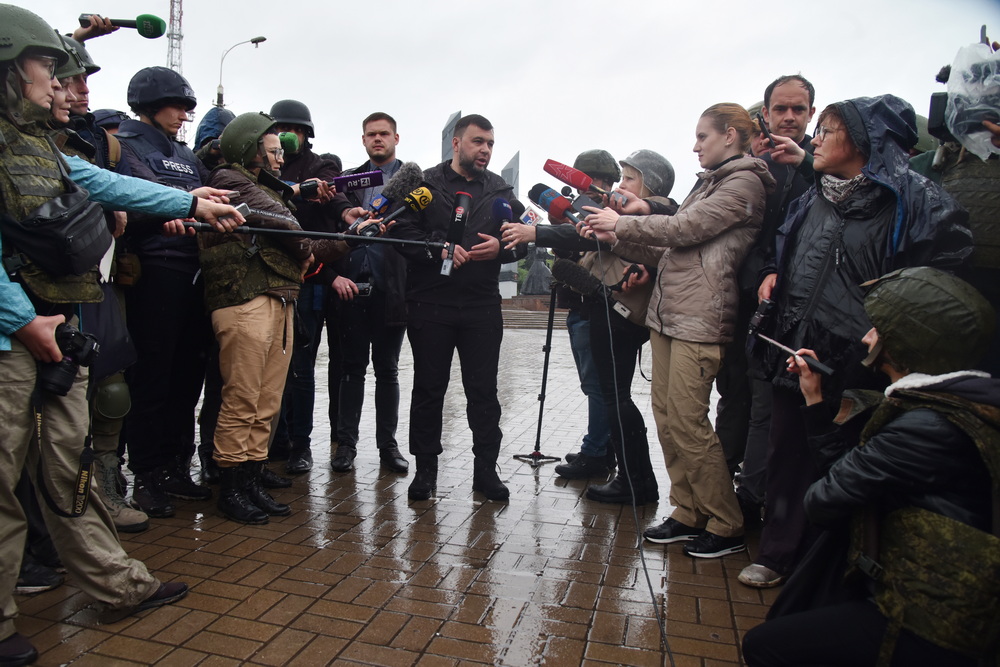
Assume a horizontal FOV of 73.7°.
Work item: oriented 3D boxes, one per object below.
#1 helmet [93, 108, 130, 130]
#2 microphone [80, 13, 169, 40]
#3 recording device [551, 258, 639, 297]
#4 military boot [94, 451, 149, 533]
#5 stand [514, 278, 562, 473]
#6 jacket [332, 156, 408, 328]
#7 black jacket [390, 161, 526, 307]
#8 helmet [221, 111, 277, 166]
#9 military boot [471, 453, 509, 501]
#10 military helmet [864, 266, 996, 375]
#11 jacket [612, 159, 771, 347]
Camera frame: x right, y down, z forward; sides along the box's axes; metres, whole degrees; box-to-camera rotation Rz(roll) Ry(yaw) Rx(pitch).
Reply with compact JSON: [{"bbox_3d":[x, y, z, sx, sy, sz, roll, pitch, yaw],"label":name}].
[{"bbox_3d":[-1.949,-1.070,3.380,0.270,0.170,0.240,7,3,-3],"label":"helmet"},{"bbox_3d":[-1.419,-1.155,2.500,0.310,0.075,0.075,1,3,-13],"label":"microphone"},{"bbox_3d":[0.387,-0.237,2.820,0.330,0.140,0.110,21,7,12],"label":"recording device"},{"bbox_3d":[-1.495,0.619,2.591,0.300,0.250,0.115,3,3,22],"label":"military boot"},{"bbox_3d":[0.261,0.216,3.798,0.270,1.030,0.270,6,3,0],"label":"stand"},{"bbox_3d":[-0.636,-0.475,3.520,0.490,0.870,0.310,1,3,-5],"label":"jacket"},{"bbox_3d":[-0.195,-0.469,3.130,0.620,0.670,0.380,1,3,-6],"label":"black jacket"},{"bbox_3d":[-1.023,-0.786,2.700,0.265,0.185,0.235,-18,4,-2],"label":"helmet"},{"bbox_3d":[-0.050,0.635,3.151,0.115,0.240,0.300,1,3,-17],"label":"military boot"},{"bbox_3d":[1.085,-0.030,1.680,0.250,0.210,0.290,-1,29,-46],"label":"military helmet"},{"bbox_3d":[0.712,-0.310,2.490,0.600,0.710,0.470,2,4,3],"label":"jacket"}]

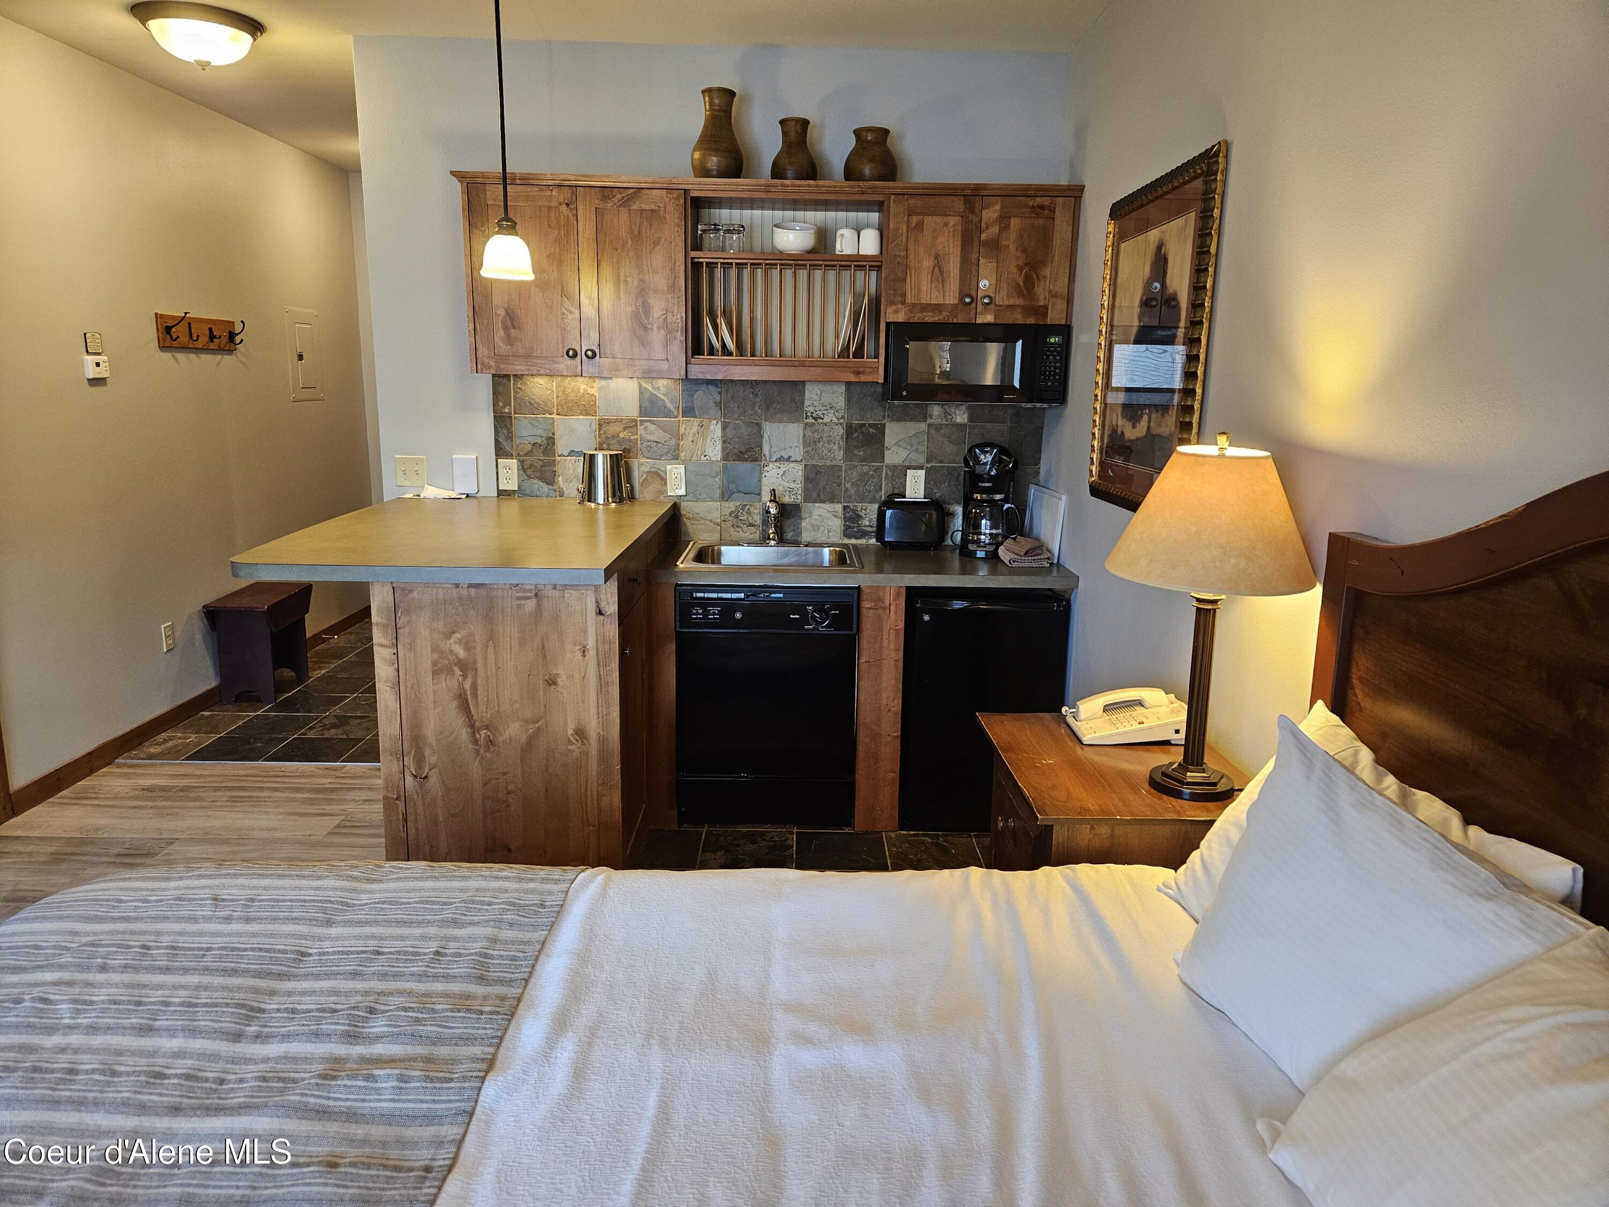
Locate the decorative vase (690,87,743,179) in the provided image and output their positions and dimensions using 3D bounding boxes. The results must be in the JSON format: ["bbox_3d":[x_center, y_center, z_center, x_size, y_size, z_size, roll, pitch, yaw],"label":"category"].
[{"bbox_3d":[-0.305,-1.635,3.763,0.182,0.328,0.182,1,12,-1],"label":"decorative vase"}]

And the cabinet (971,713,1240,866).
[{"bbox_3d":[0.663,0.701,2.360,0.490,0.750,0.630,1,12,-1],"label":"cabinet"}]

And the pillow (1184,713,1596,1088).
[{"bbox_3d":[0.659,0.432,1.308,0.170,0.440,0.660,20,7,-8],"label":"pillow"}]

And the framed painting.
[{"bbox_3d":[0.935,-0.697,2.930,0.035,0.905,0.840,1,12,-1],"label":"framed painting"}]

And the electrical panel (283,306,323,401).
[{"bbox_3d":[-2.777,-1.382,5.968,0.025,0.497,0.400,1,12,-1],"label":"electrical panel"}]

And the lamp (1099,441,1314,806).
[{"bbox_3d":[0.770,0.027,2.055,0.380,0.700,0.380,1,12,-1],"label":"lamp"}]

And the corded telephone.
[{"bbox_3d":[0.748,0.252,2.464,0.250,0.090,0.200,1,12,-1],"label":"corded telephone"}]

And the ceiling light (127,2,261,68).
[{"bbox_3d":[-2.064,-1.914,3.644,0.400,0.175,0.400,1,12,-1],"label":"ceiling light"}]

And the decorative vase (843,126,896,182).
[{"bbox_3d":[0.234,-1.570,3.782,0.188,0.212,0.188,1,12,-1],"label":"decorative vase"}]

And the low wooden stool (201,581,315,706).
[{"bbox_3d":[-2.584,0.195,5.190,0.285,0.475,0.580,1,12,-1],"label":"low wooden stool"}]

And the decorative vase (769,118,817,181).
[{"bbox_3d":[-0.035,-1.586,3.776,0.164,0.238,0.164,1,12,-1],"label":"decorative vase"}]

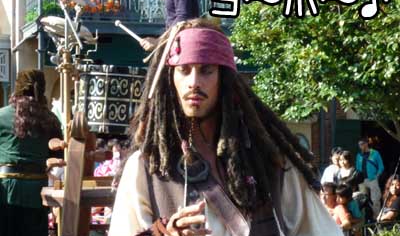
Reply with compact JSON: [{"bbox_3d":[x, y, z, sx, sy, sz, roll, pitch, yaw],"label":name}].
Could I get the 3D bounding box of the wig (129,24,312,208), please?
[{"bbox_3d":[0.059,-0.004,2.850,0.430,0.480,0.310,0,-1,17],"label":"wig"}]

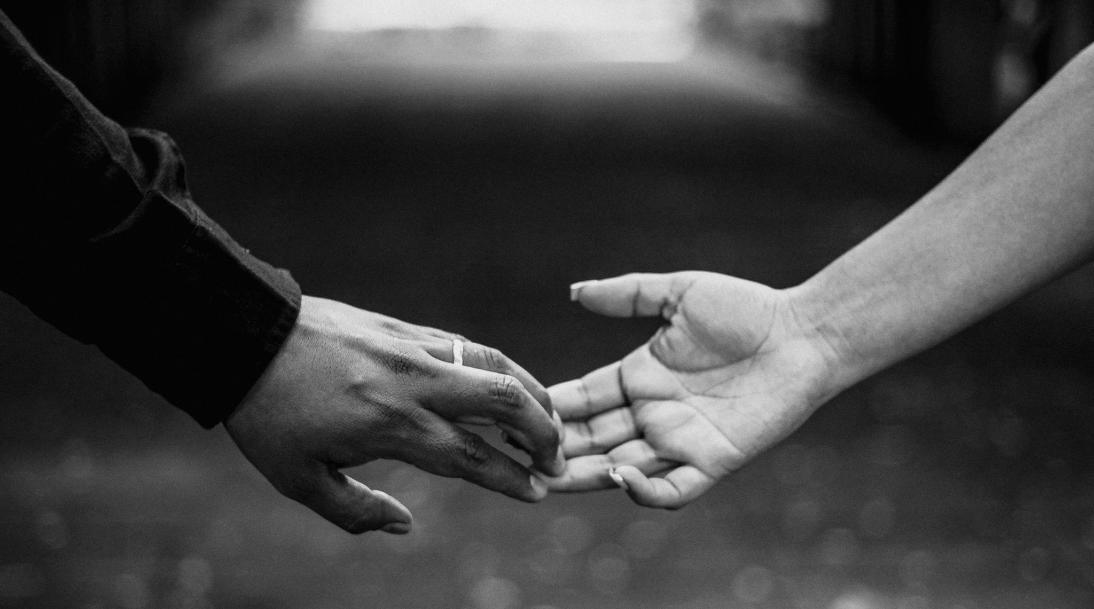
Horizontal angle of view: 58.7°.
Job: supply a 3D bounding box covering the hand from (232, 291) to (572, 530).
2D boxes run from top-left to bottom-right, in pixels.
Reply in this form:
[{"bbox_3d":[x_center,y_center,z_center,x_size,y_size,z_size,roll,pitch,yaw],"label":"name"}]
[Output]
[{"bbox_3d":[-0.081,0.060,0.520,0.172,0.075,0.100,19,40,0],"label":"hand"}]

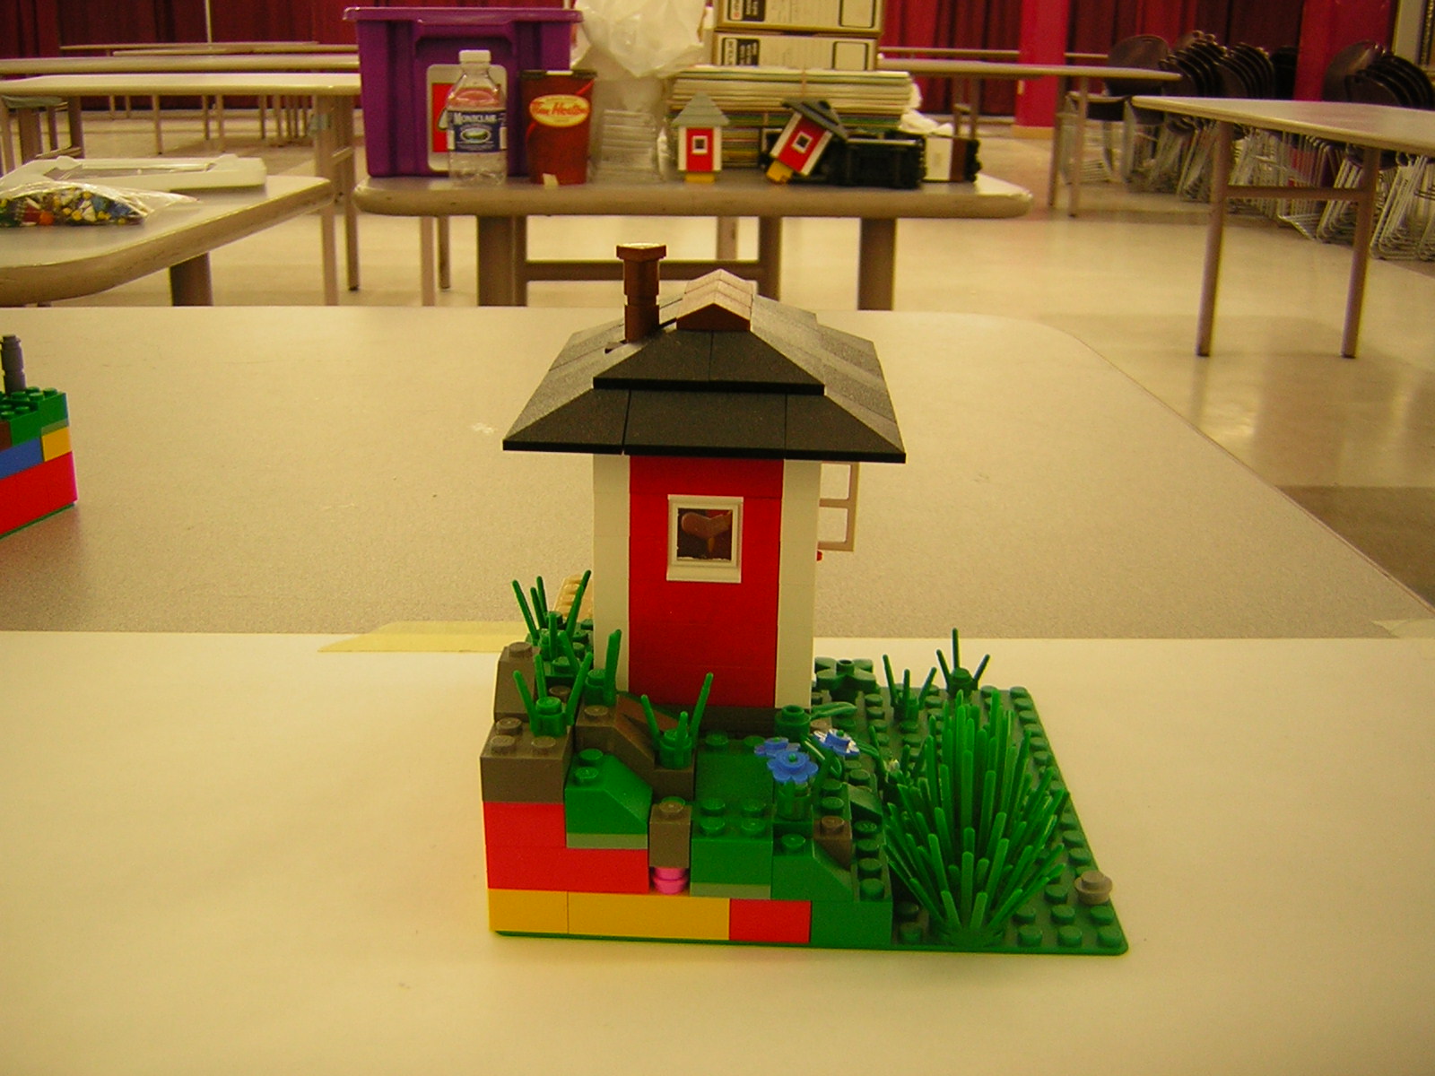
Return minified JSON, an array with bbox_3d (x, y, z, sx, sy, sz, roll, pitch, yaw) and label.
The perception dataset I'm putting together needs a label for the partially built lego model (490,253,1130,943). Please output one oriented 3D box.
[{"bbox_3d":[0.022,-0.002,0.345,0.128,0.128,0.144,2,18,1],"label":"partially built lego model"}]

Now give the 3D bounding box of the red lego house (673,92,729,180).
[{"bbox_3d":[-0.019,-0.452,1.684,0.065,0.098,0.065,0,19,-3],"label":"red lego house"}]

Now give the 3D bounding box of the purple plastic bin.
[{"bbox_3d":[-0.298,-0.553,1.831,0.259,0.187,0.370,-1,19,-6],"label":"purple plastic bin"}]

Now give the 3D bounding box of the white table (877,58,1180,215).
[{"bbox_3d":[1.380,-2.198,8.251,2.050,0.740,0.760,1,19,0],"label":"white table"}]

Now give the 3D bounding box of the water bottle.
[{"bbox_3d":[-0.260,-0.461,1.630,0.064,0.140,0.064,1,19,0],"label":"water bottle"}]

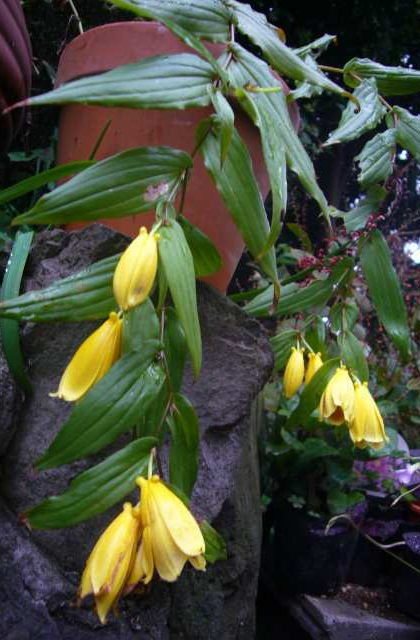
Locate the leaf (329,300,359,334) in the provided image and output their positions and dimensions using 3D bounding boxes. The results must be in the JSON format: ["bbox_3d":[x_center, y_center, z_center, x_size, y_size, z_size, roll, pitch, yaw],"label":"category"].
[{"bbox_3d":[0.137,-0.004,0.530,0.030,0.033,0.015,4,0,0],"label":"leaf"}]

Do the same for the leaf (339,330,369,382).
[{"bbox_3d":[0.147,0.037,0.530,0.025,0.058,0.018,-23,0,0],"label":"leaf"}]

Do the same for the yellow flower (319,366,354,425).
[{"bbox_3d":[0.126,0.074,0.510,0.034,0.054,0.037,10,0,0],"label":"yellow flower"}]

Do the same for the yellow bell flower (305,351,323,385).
[{"bbox_3d":[0.132,0.064,0.660,0.024,0.047,0.024,12,0,0],"label":"yellow bell flower"}]

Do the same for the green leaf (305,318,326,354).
[{"bbox_3d":[0.135,0.021,0.660,0.026,0.046,0.020,6,0,1],"label":"green leaf"}]

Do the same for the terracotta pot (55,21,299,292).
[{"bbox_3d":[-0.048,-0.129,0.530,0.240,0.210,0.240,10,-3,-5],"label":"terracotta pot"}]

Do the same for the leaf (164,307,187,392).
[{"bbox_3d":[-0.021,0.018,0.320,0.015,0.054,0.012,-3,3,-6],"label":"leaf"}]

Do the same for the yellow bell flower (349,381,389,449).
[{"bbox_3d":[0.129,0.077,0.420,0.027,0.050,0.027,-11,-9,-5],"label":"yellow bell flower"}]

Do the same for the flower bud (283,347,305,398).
[{"bbox_3d":[0.105,0.066,0.650,0.027,0.063,0.027,10,0,0],"label":"flower bud"}]

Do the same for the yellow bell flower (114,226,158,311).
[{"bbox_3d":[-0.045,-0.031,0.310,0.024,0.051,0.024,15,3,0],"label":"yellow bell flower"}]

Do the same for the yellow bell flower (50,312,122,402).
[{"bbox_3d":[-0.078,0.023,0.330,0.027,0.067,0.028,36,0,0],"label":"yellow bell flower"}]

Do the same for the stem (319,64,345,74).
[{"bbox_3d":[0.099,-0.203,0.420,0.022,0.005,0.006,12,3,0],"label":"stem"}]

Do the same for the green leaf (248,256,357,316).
[{"bbox_3d":[0.093,-0.033,0.530,0.124,0.037,0.030,-24,0,-9],"label":"green leaf"}]

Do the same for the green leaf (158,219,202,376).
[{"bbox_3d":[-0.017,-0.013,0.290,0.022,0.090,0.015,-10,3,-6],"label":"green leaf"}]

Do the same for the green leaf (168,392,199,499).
[{"bbox_3d":[-0.020,0.089,0.370,0.020,0.075,0.020,-5,0,0],"label":"green leaf"}]

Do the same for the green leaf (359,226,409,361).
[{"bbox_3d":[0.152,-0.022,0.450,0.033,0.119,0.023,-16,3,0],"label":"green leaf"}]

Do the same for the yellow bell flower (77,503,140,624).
[{"bbox_3d":[-0.070,0.169,0.360,0.035,0.078,0.035,14,-3,0],"label":"yellow bell flower"}]

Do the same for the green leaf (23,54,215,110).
[{"bbox_3d":[-0.064,-0.164,0.370,0.141,0.033,0.030,-12,0,-8],"label":"green leaf"}]

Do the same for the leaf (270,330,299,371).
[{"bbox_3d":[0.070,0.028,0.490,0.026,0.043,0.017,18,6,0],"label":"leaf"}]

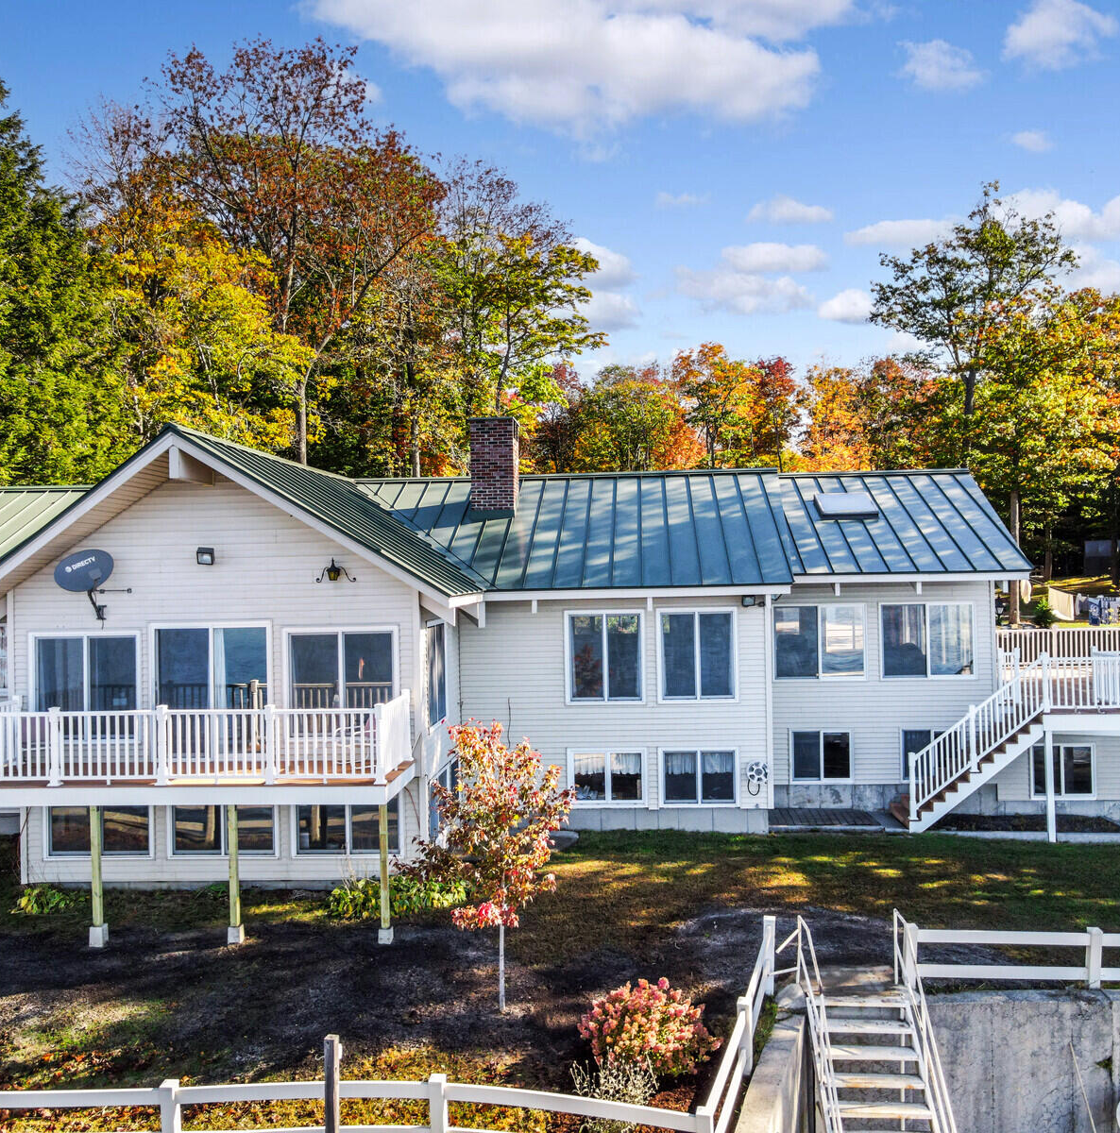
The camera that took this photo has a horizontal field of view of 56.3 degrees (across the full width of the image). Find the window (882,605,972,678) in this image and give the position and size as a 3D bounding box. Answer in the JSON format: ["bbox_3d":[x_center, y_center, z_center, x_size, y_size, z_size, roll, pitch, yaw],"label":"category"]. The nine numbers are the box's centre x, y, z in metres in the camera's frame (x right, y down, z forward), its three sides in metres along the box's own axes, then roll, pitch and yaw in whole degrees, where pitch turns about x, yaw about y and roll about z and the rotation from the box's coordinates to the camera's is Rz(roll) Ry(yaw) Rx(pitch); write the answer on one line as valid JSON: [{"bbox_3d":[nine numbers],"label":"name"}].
[{"bbox_3d":[7.087,1.439,20.201,1.780,1.467,0.120,-1,-1,4],"label":"window"}]

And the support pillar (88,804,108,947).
[{"bbox_3d":[-6.102,4.059,13.828,0.200,1.843,0.200,-1,-1,4],"label":"support pillar"}]

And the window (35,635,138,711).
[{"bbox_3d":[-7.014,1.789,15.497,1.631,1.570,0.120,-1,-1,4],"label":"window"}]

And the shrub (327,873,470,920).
[{"bbox_3d":[-2.272,4.563,14.759,1.880,0.470,0.850,-1,-1,4],"label":"shrub"}]

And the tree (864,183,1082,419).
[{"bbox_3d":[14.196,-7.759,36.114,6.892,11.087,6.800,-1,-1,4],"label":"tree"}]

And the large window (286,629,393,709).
[{"bbox_3d":[-3.214,1.687,15.279,1.648,1.599,0.120,-1,-1,4],"label":"large window"}]

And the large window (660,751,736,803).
[{"bbox_3d":[2.422,3.677,18.309,1.291,0.957,0.120,-1,-1,4],"label":"large window"}]

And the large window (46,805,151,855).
[{"bbox_3d":[-6.950,3.869,15.788,1.658,1.029,0.120,-1,-1,4],"label":"large window"}]

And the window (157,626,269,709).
[{"bbox_3d":[-5.128,1.849,15.416,1.767,2.012,0.120,-1,-1,4],"label":"window"}]

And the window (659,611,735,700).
[{"bbox_3d":[2.424,1.569,18.442,1.372,1.619,0.120,-1,-1,4],"label":"window"}]

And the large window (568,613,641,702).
[{"bbox_3d":[0.788,1.610,18.561,1.348,1.609,0.120,-1,-1,4],"label":"large window"}]

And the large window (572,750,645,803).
[{"bbox_3d":[0.839,3.706,18.428,1.349,0.953,0.120,-1,-1,4],"label":"large window"}]

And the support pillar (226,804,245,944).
[{"bbox_3d":[-4.209,3.990,13.592,0.190,1.774,0.190,-1,-1,4],"label":"support pillar"}]

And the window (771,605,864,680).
[{"bbox_3d":[5.045,1.470,20.389,1.775,1.469,0.120,-1,-1,4],"label":"window"}]

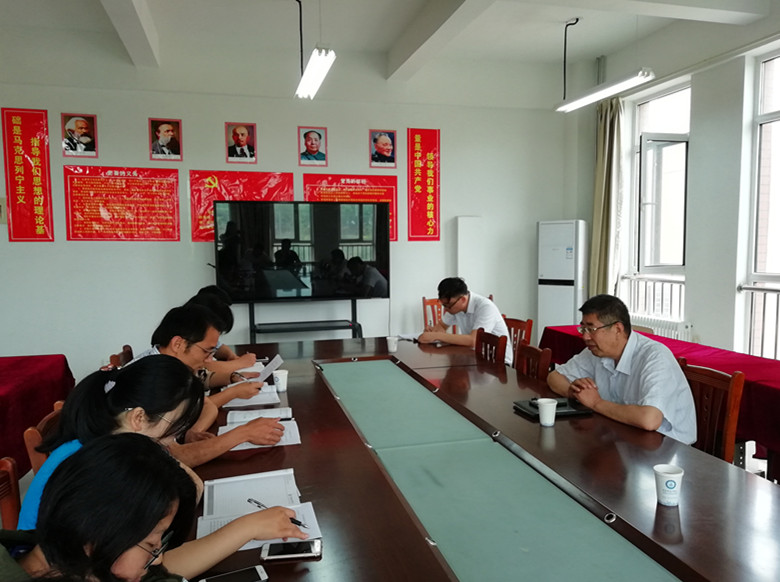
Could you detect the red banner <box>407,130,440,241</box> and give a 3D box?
[{"bbox_3d":[0.370,-1.137,6.287,0.364,1.193,0.015,-1,5,-15],"label":"red banner"}]

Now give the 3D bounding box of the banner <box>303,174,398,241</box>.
[{"bbox_3d":[-0.398,-0.864,6.109,0.999,0.686,0.015,-1,5,-15],"label":"banner"}]

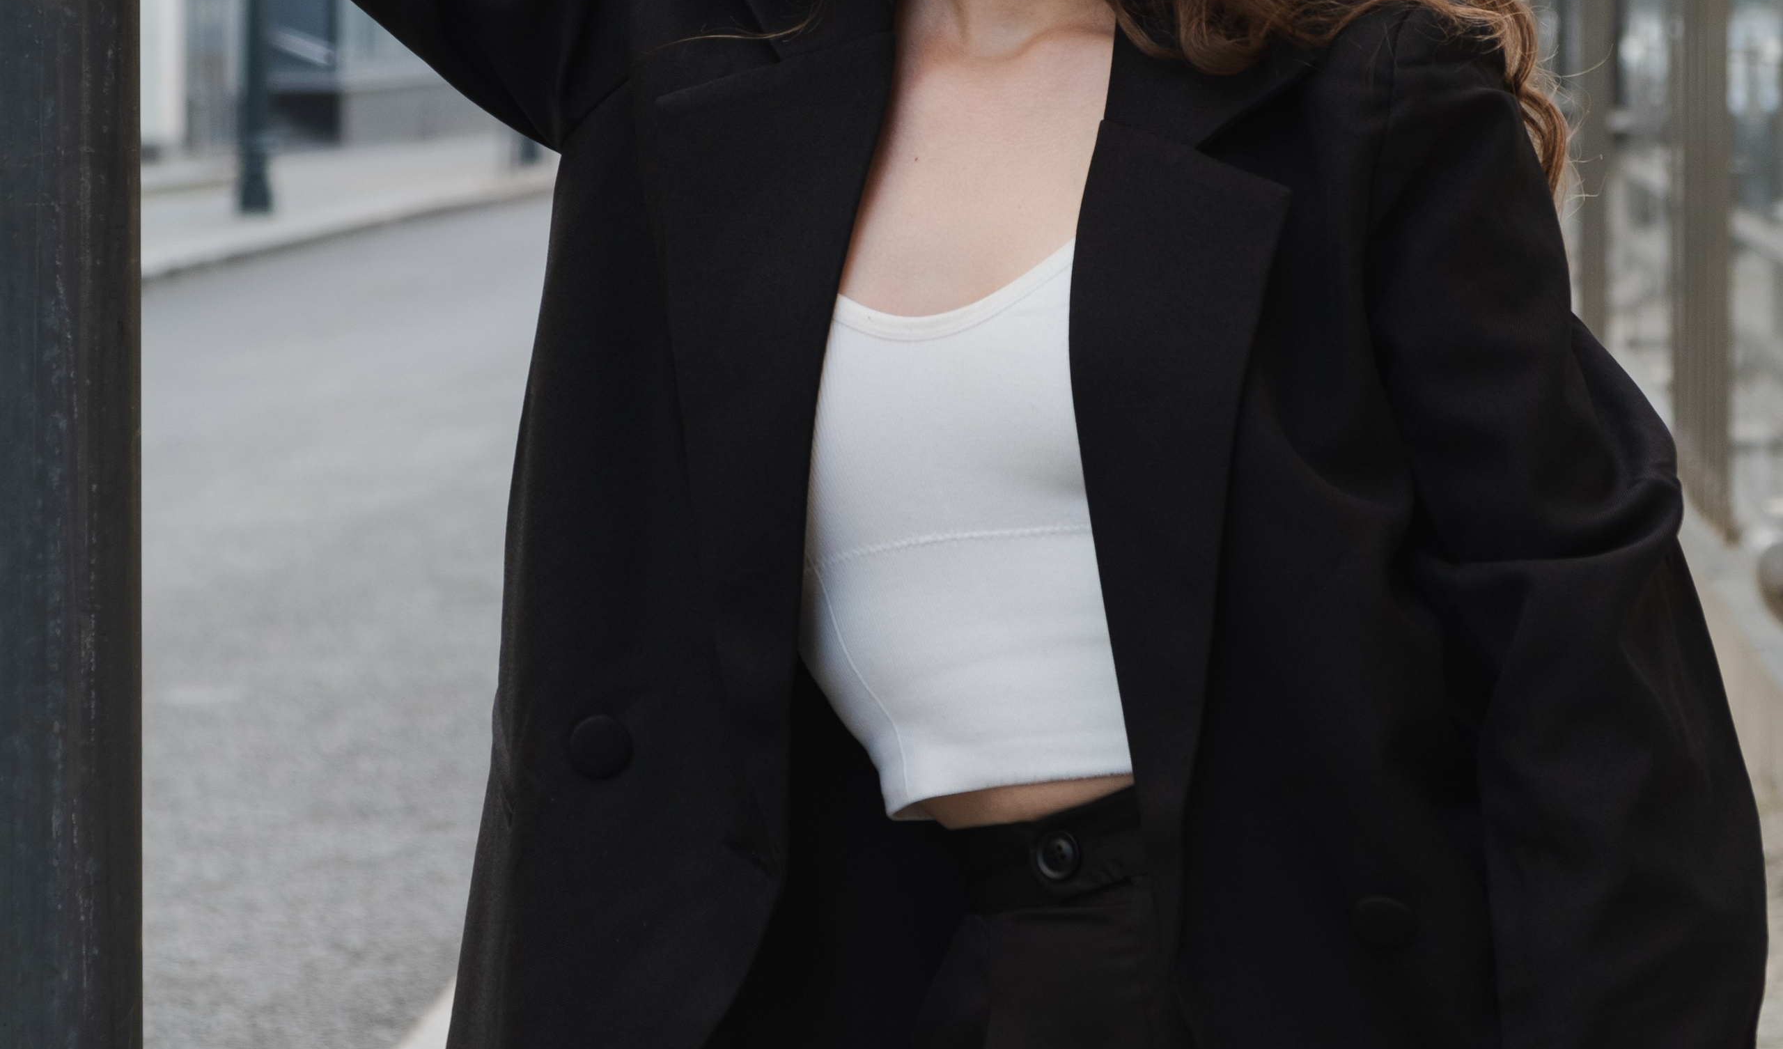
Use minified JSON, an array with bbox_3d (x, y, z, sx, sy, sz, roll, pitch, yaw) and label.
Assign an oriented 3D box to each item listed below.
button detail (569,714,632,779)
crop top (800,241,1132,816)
[{"bbox_3d":[-0.122,0.094,2.280,0.027,0.028,0.007,1,5,14],"label":"button detail"},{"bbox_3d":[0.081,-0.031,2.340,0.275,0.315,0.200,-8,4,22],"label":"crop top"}]

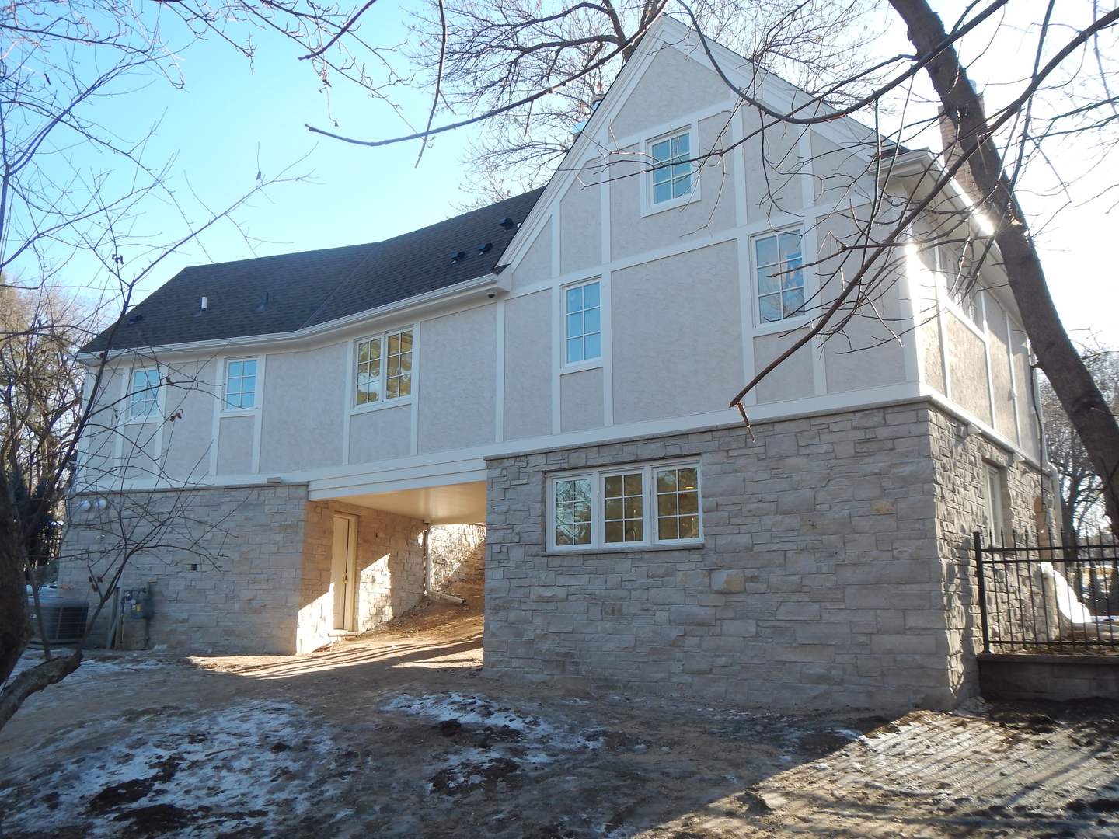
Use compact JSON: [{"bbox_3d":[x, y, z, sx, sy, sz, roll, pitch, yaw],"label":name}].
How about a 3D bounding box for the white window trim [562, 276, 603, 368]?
[{"bbox_3d":[0.308,-1.303,12.479,0.728,1.190,0.100,-9,-15,36],"label":"white window trim"}]

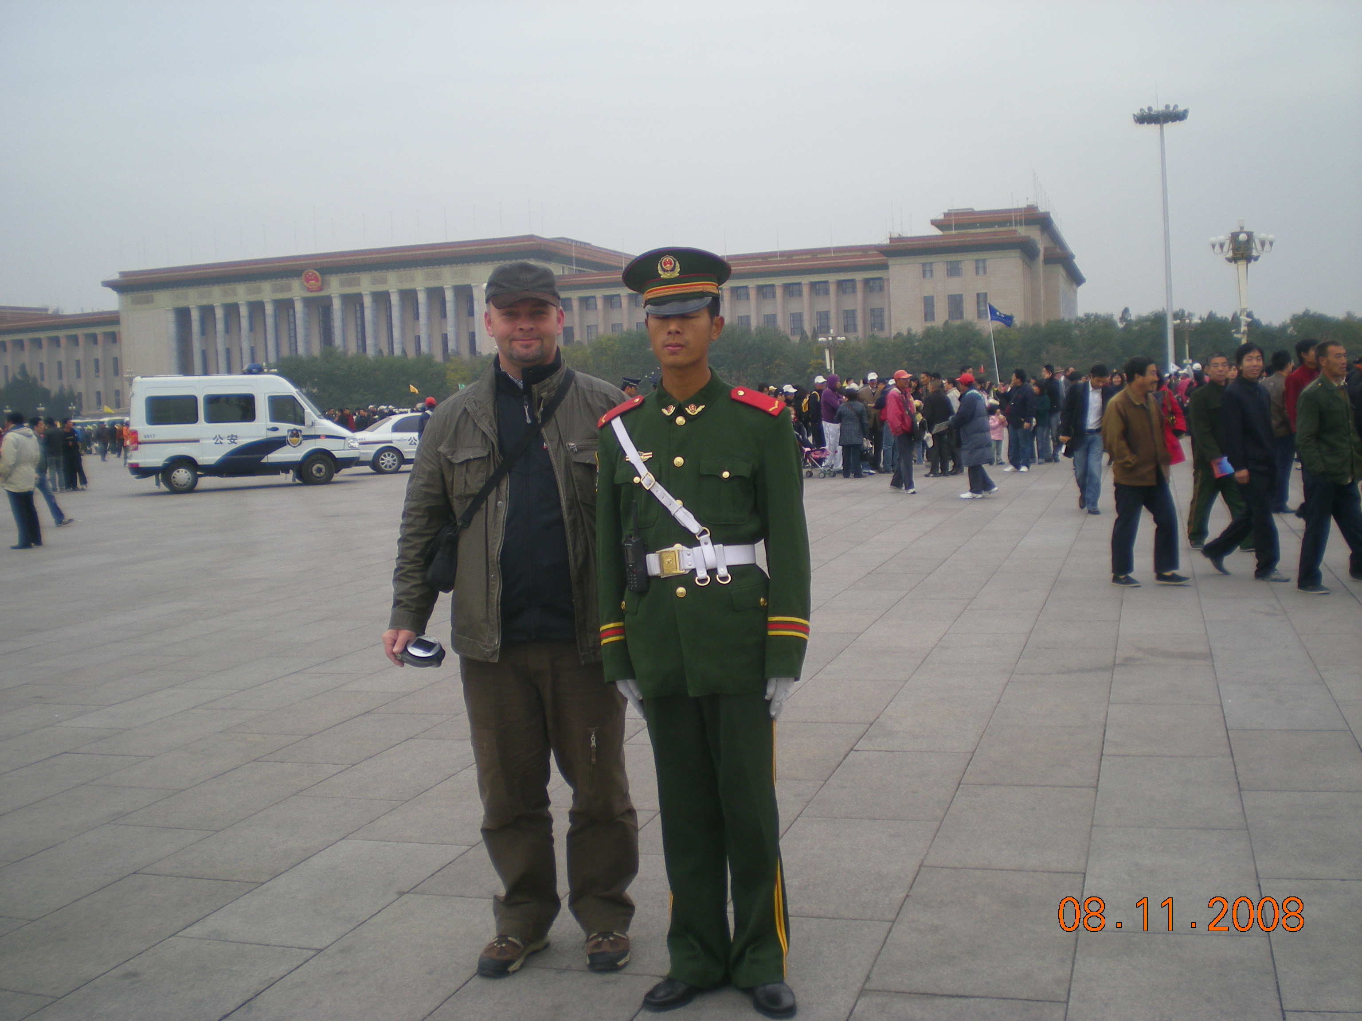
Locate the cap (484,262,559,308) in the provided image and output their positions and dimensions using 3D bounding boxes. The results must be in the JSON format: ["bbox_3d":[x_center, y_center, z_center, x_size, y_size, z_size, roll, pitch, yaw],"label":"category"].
[{"bbox_3d":[-0.401,-0.573,3.786,0.190,0.125,0.270,-3,4,-3],"label":"cap"}]

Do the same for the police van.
[{"bbox_3d":[-9.286,-1.718,32.116,4.750,2.400,2.000,-3,4,-12],"label":"police van"}]

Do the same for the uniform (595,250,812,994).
[{"bbox_3d":[0.072,0.279,3.632,0.500,1.790,0.320,-1,5,15],"label":"uniform"}]

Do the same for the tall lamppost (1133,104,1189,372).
[{"bbox_3d":[52.982,-28.733,163.456,6.000,30.500,6.000,-2,4,0],"label":"tall lamppost"}]

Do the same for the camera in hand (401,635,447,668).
[{"bbox_3d":[-0.656,0.362,3.807,0.105,0.045,0.065,20,44,24],"label":"camera in hand"}]

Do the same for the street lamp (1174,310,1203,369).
[{"bbox_3d":[89.495,-28.773,263.871,5.000,12.100,5.000,-2,4,0],"label":"street lamp"}]

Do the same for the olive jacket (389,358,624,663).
[{"bbox_3d":[-0.421,-0.004,3.880,0.620,0.770,0.350,-2,4,5],"label":"olive jacket"}]

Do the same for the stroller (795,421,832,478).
[{"bbox_3d":[2.156,-1.054,25.502,0.800,0.980,0.500,0,5,28],"label":"stroller"}]

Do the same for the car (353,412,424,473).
[{"bbox_3d":[-5.920,-1.758,36.593,4.650,1.440,1.770,-4,5,-14],"label":"car"}]

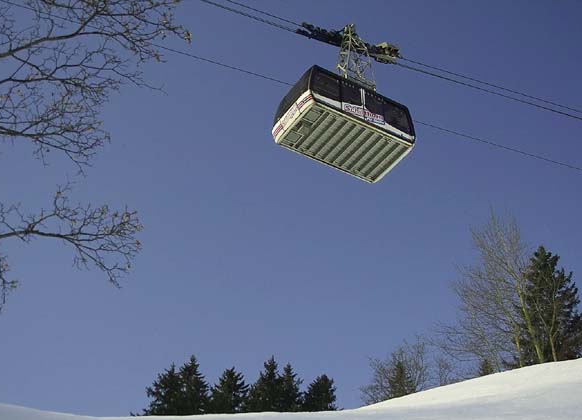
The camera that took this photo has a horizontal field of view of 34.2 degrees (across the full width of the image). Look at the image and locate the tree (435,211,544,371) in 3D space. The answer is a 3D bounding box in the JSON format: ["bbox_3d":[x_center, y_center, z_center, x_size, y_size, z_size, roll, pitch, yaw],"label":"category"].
[{"bbox_3d":[12.710,4.988,60.586,7.039,12.319,7.039,-6,-37,11],"label":"tree"}]

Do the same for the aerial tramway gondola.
[{"bbox_3d":[2.855,-6.502,48.353,6.400,8.400,3.550,21,-40,-23],"label":"aerial tramway gondola"}]

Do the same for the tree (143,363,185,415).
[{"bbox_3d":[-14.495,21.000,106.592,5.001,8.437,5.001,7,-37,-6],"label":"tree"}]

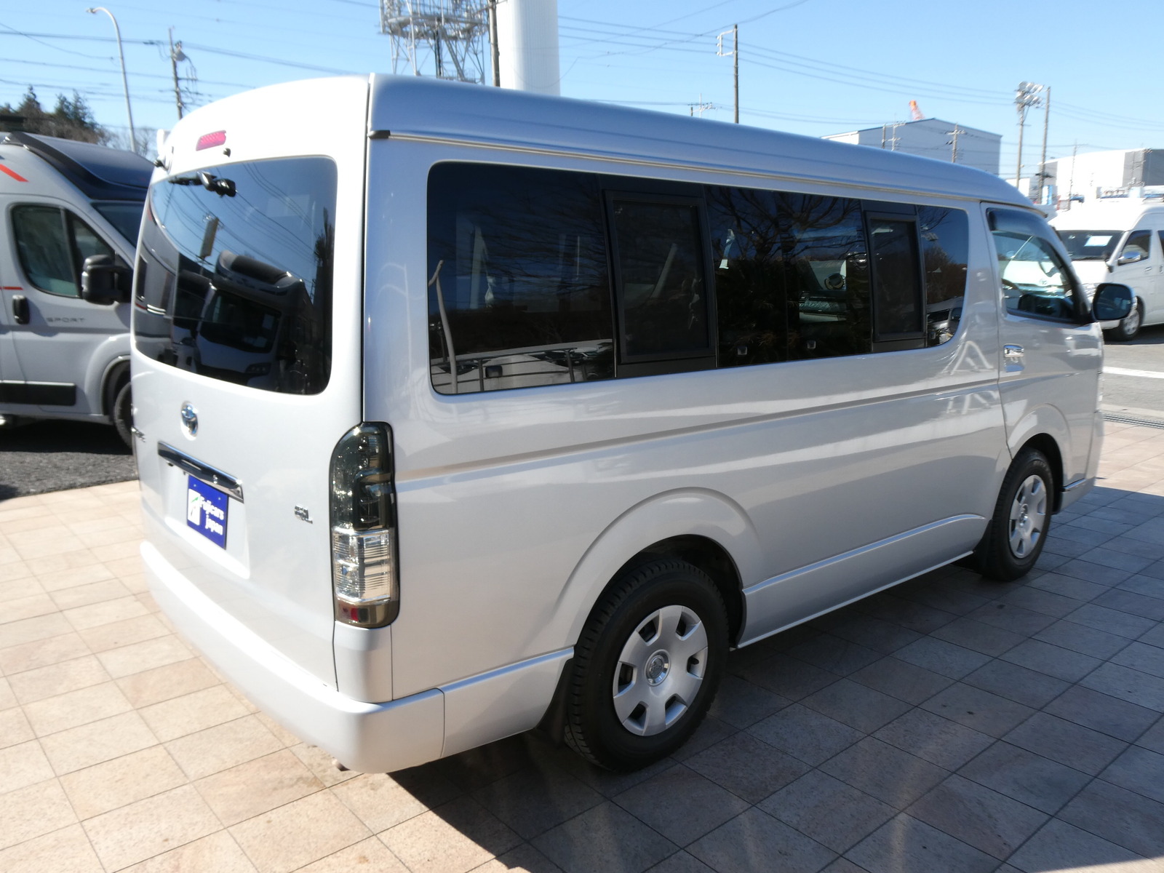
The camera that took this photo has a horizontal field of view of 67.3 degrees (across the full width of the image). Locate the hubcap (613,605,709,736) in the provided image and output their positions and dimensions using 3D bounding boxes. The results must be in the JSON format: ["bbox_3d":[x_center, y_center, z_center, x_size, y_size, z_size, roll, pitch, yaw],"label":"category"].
[{"bbox_3d":[0.237,0.709,2.666,0.410,0.410,0.060,-9,14,-40],"label":"hubcap"}]

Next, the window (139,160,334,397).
[{"bbox_3d":[-1.085,-0.474,2.524,0.120,0.570,1.560,0,9,-41],"label":"window"}]

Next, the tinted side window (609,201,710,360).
[{"bbox_3d":[0.233,-0.450,2.511,0.371,0.460,0.030,-9,5,-40],"label":"tinted side window"}]

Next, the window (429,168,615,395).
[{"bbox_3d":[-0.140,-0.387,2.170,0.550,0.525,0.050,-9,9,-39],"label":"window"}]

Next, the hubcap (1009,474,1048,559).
[{"bbox_3d":[2.211,0.399,4.337,0.412,0.412,0.060,-9,14,-39],"label":"hubcap"}]

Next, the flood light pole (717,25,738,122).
[{"bbox_3d":[8.112,-15.177,48.632,1.200,14.100,0.350,10,15,43],"label":"flood light pole"}]

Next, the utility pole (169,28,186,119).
[{"bbox_3d":[-21.694,-14.924,48.370,0.900,14.300,0.700,-6,12,-25],"label":"utility pole"}]

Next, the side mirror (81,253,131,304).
[{"bbox_3d":[-3.783,-1.239,6.940,0.190,0.390,0.270,3,11,14],"label":"side mirror"}]

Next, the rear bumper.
[{"bbox_3d":[-1.060,0.591,2.753,0.310,0.250,1.880,-9,14,-39],"label":"rear bumper"}]

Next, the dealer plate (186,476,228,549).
[{"bbox_3d":[-1.105,0.216,2.575,0.015,0.165,0.335,-1,8,-41],"label":"dealer plate"}]

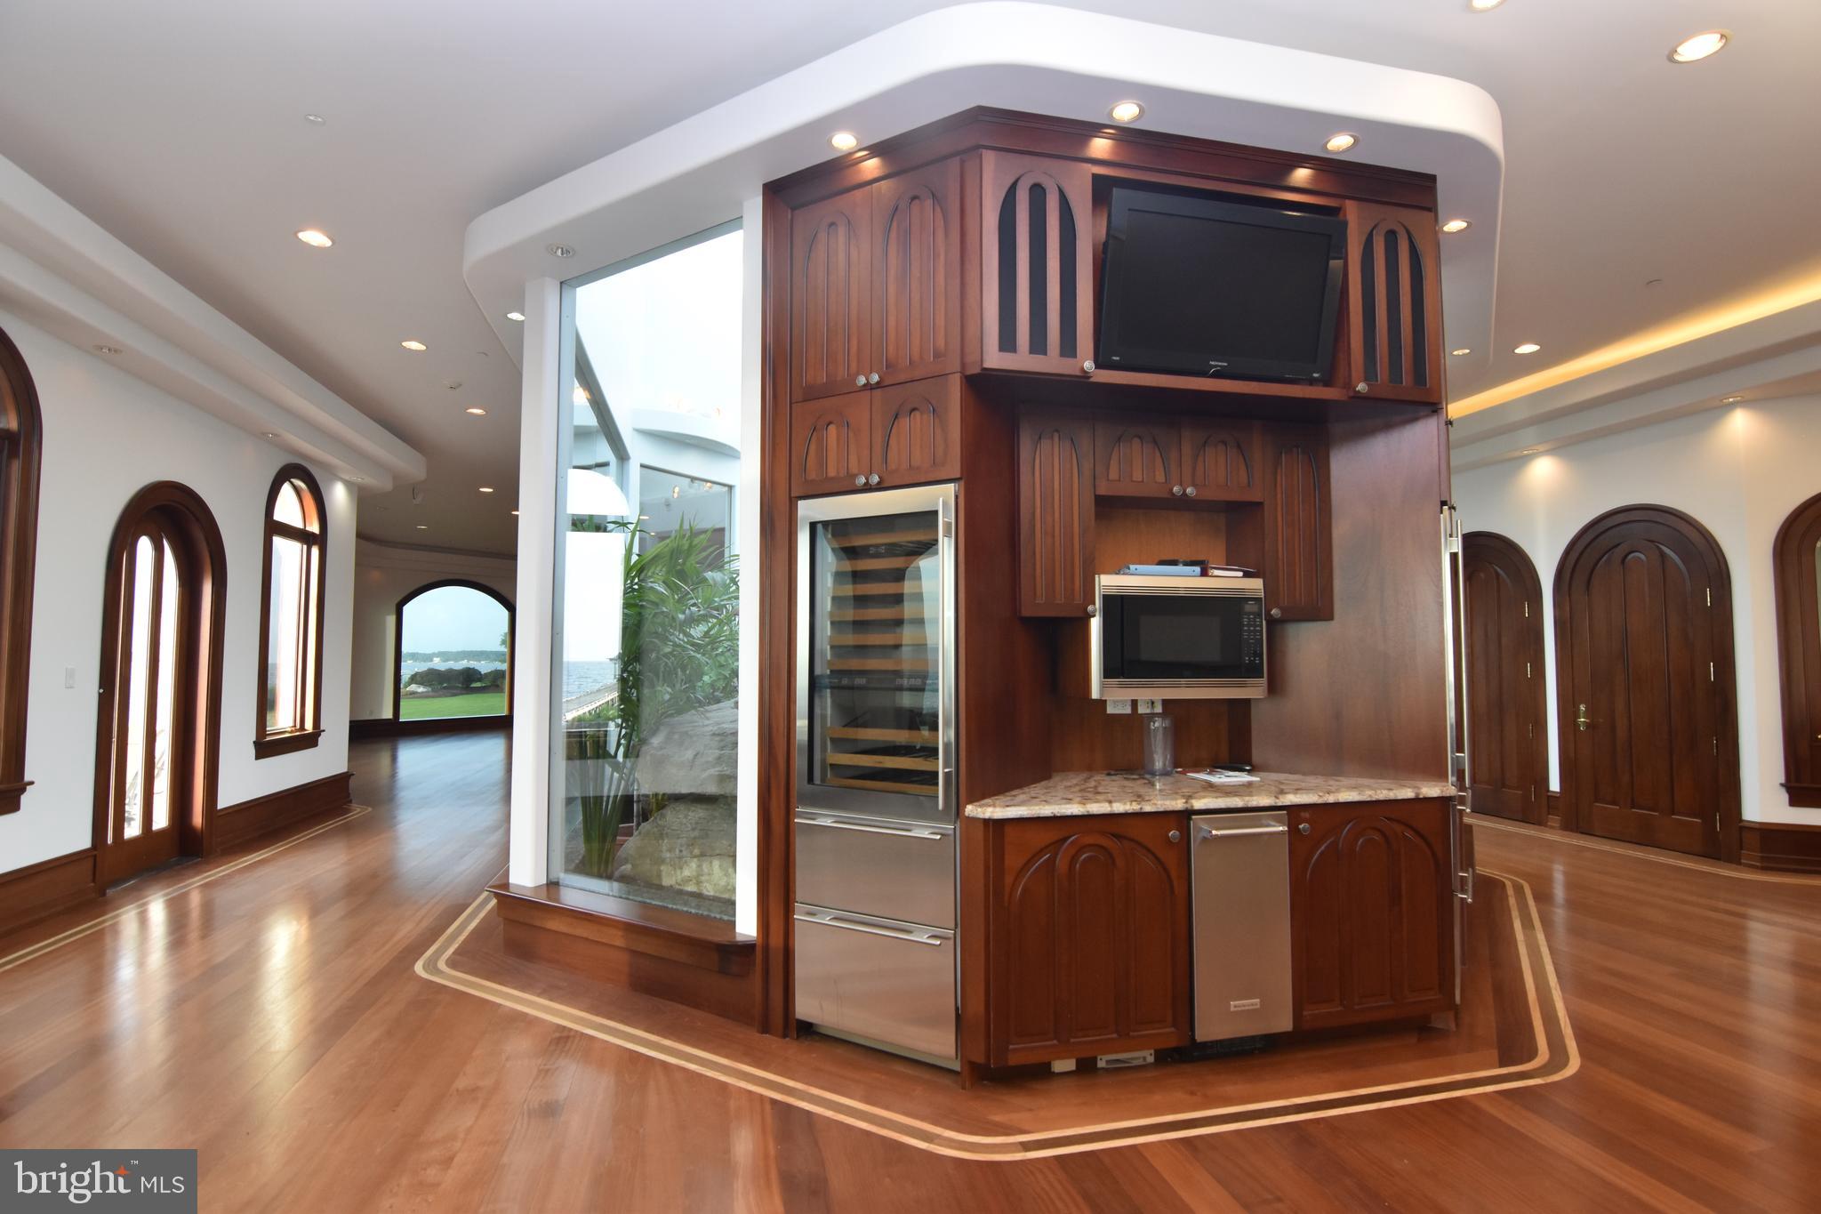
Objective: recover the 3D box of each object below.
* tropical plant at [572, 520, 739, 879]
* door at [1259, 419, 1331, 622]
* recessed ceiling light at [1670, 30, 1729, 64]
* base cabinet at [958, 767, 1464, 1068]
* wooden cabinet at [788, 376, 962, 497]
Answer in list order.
[{"bbox_3d":[-1.420,0.548,4.575,0.950,1.950,0.900,-2,-4,30],"label":"tropical plant"},{"bbox_3d":[1.614,-0.354,3.394,0.325,0.828,0.030,1,-4,-13],"label":"door"},{"bbox_3d":[2.700,-1.919,2.776,0.155,0.040,0.155,0,-4,0],"label":"recessed ceiling light"},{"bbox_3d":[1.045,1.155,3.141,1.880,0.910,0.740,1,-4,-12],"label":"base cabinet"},{"bbox_3d":[-0.039,-0.612,3.179,0.732,0.371,0.450,-2,-3,29],"label":"wooden cabinet"}]

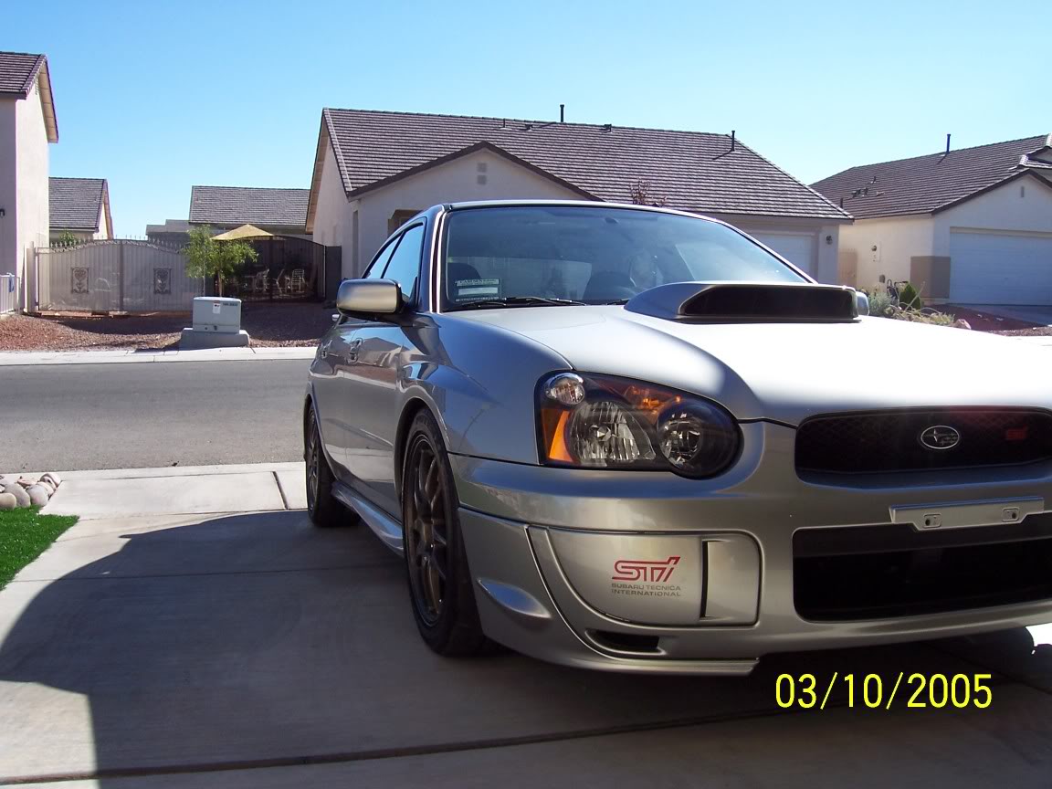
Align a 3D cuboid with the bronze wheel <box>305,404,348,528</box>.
[{"bbox_3d":[-0.925,0.317,5.007,0.230,0.635,0.635,1,0,-18],"label":"bronze wheel"}]

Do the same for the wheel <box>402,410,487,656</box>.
[{"bbox_3d":[-0.142,0.338,2.591,0.230,0.635,0.635,1,0,-18],"label":"wheel"}]

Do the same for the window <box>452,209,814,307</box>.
[{"bbox_3d":[0.324,-0.457,3.604,1.360,0.160,0.760,1,35,-18],"label":"window"}]

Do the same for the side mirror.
[{"bbox_3d":[-0.495,-0.303,3.264,0.200,0.125,0.115,1,0,-18],"label":"side mirror"}]

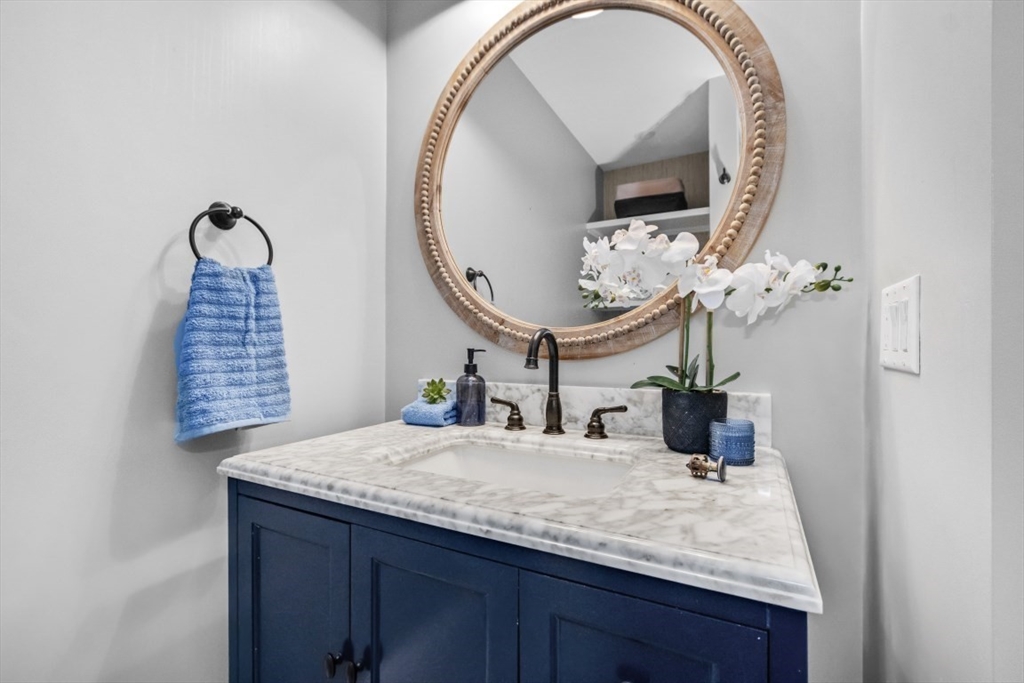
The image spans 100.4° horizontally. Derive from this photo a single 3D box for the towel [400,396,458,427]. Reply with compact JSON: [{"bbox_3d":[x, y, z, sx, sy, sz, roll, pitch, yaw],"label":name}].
[{"bbox_3d":[-0.206,0.188,1.136,0.126,0.055,0.102,0,0,26],"label":"towel"}]

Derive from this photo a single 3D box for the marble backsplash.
[{"bbox_3d":[0.125,0.161,1.058,0.877,0.108,0.020,0,0,26],"label":"marble backsplash"}]

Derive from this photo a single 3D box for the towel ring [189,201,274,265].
[{"bbox_3d":[-0.577,-0.204,0.870,0.070,0.177,0.156,0,0,26],"label":"towel ring"}]

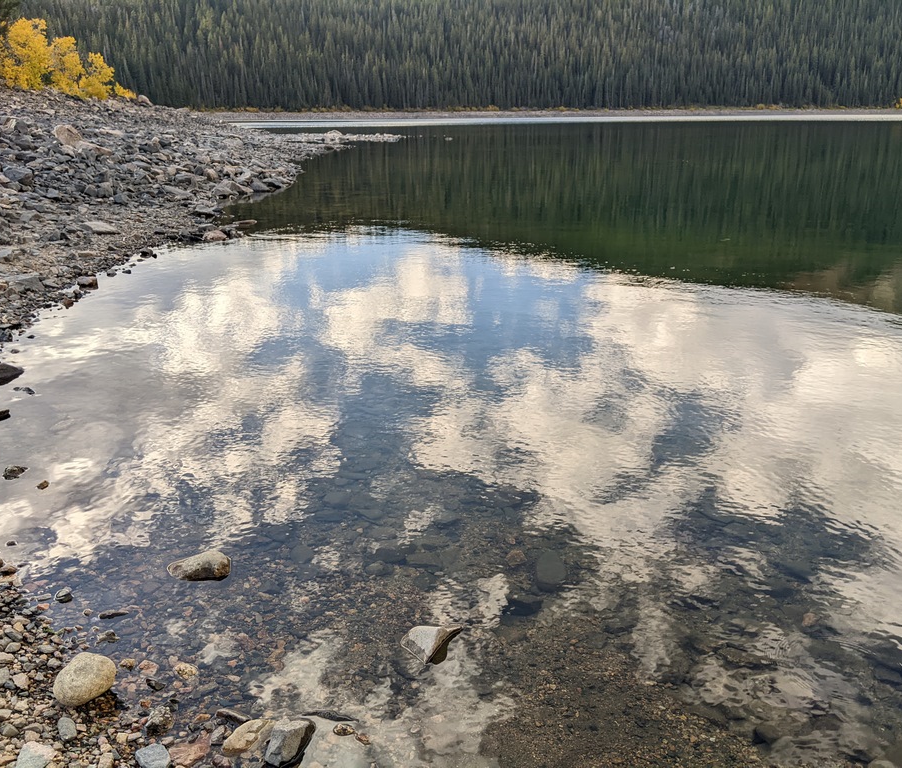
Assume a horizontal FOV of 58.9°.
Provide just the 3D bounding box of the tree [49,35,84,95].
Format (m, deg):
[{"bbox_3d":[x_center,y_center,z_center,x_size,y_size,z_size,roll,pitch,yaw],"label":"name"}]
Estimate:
[{"bbox_3d":[-19.698,-16.317,40.917,1.750,3.100,1.750,0,19,0],"label":"tree"}]

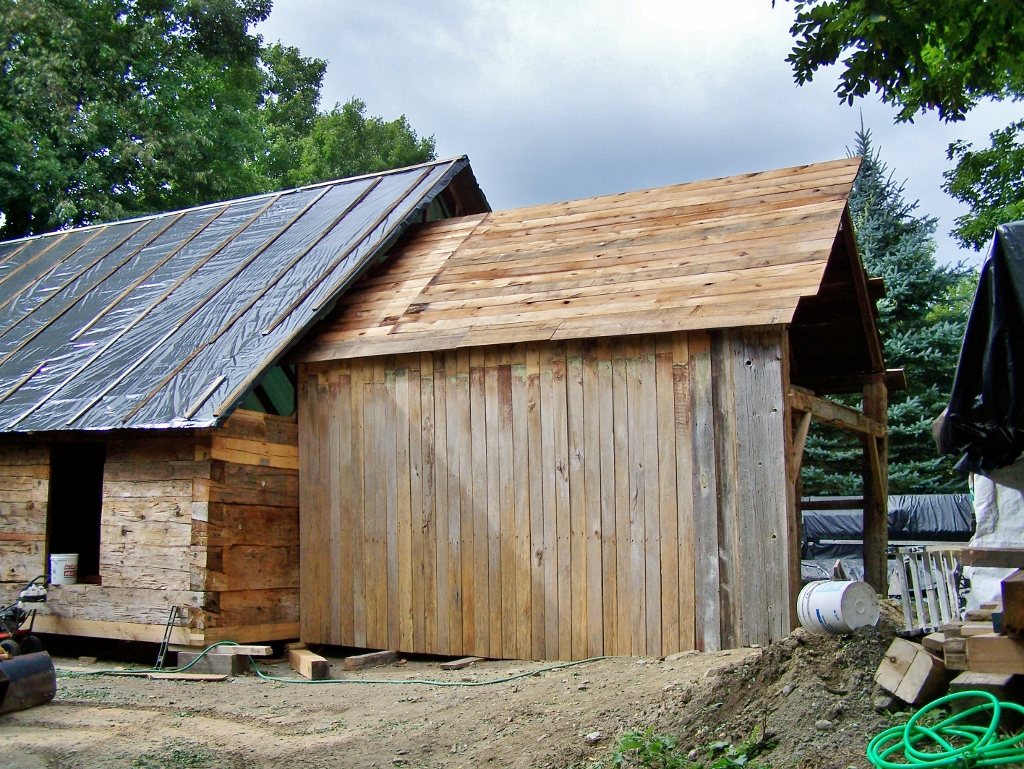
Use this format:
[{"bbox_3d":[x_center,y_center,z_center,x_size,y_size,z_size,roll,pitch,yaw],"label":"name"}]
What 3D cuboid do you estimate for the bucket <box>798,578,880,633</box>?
[{"bbox_3d":[1.790,1.215,6.130,0.305,0.305,0.365,4,-12,-22],"label":"bucket"}]

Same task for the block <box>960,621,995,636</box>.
[{"bbox_3d":[2.169,1.129,5.174,0.190,0.042,0.200,-2,-7,22],"label":"block"}]

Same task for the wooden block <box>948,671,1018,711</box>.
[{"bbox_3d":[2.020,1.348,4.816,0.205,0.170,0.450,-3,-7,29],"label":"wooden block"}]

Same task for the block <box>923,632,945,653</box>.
[{"bbox_3d":[2.033,1.236,5.325,0.130,0.050,0.160,-4,-8,35],"label":"block"}]

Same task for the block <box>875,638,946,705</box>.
[{"bbox_3d":[1.770,1.264,4.951,0.200,0.200,0.229,30,5,42],"label":"block"}]

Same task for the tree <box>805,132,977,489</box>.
[{"bbox_3d":[5.413,-0.457,17.075,4.400,7.600,4.400,-1,-7,20],"label":"tree"}]

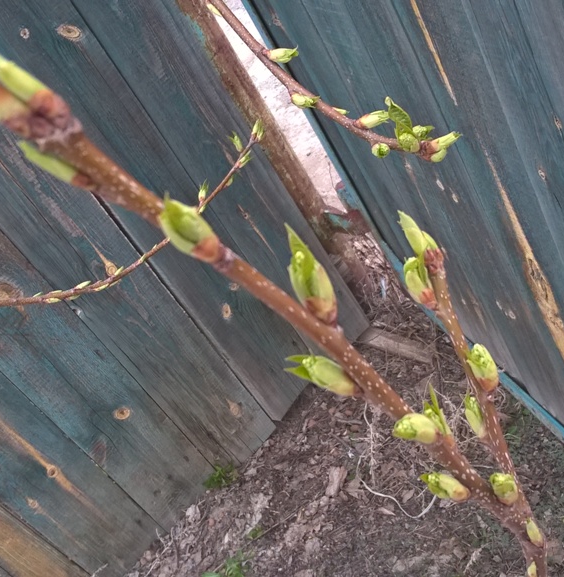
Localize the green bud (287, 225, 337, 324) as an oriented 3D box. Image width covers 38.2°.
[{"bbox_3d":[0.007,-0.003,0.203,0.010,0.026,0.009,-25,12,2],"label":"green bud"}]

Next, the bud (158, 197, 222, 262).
[{"bbox_3d":[-0.020,-0.013,0.182,0.009,0.021,0.009,-46,25,-2],"label":"bud"}]

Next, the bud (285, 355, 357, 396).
[{"bbox_3d":[0.011,0.024,0.227,0.009,0.021,0.009,174,114,-77],"label":"bud"}]

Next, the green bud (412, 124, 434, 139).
[{"bbox_3d":[0.073,-0.081,0.420,0.012,0.007,0.007,-27,5,27],"label":"green bud"}]

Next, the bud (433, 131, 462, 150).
[{"bbox_3d":[0.084,-0.075,0.415,0.017,0.007,0.007,-28,4,14],"label":"bud"}]

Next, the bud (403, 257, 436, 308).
[{"bbox_3d":[0.048,-0.002,0.285,0.009,0.020,0.009,-26,9,9],"label":"bud"}]

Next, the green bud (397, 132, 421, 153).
[{"bbox_3d":[0.064,-0.073,0.410,0.011,0.015,0.010,0,75,6],"label":"green bud"}]

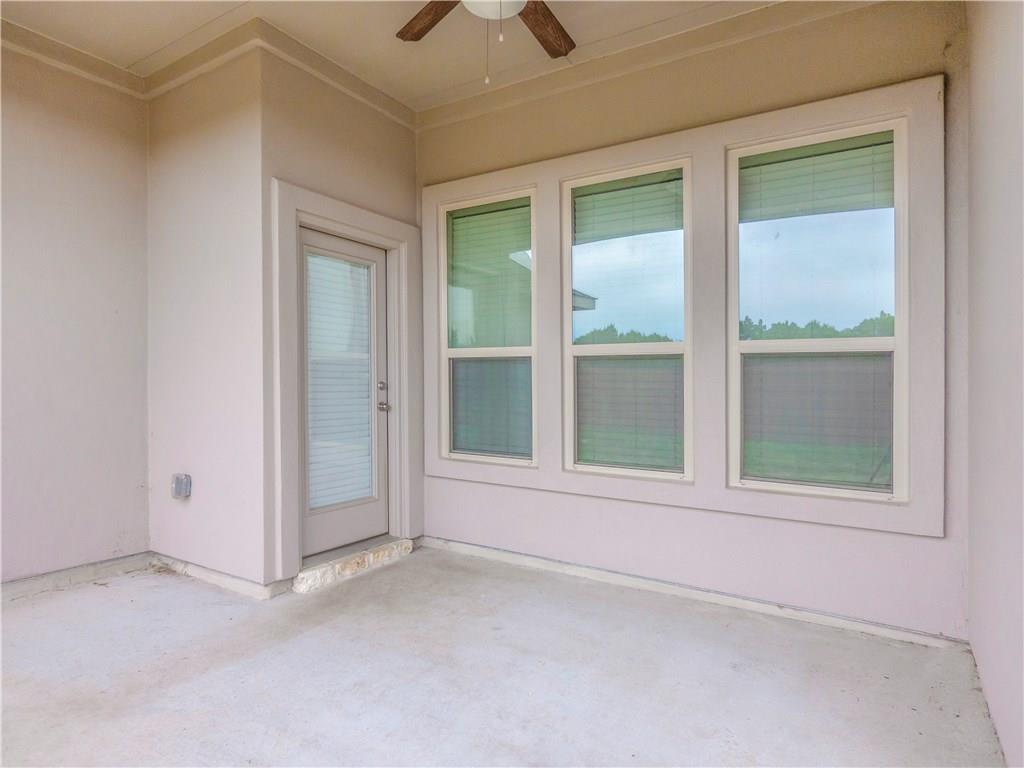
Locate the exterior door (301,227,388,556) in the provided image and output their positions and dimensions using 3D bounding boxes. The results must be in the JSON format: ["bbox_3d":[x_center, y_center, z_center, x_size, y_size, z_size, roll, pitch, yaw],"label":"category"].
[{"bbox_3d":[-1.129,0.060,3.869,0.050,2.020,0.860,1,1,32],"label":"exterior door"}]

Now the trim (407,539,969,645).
[{"bbox_3d":[0.684,1.170,3.526,3.180,0.075,0.030,1,1,32],"label":"trim"}]

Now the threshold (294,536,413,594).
[{"bbox_3d":[-1.023,1.143,3.838,0.180,0.120,0.920,1,1,32],"label":"threshold"}]

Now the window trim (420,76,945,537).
[{"bbox_3d":[0.673,-0.366,3.520,3.070,2.105,0.055,1,1,32],"label":"window trim"}]

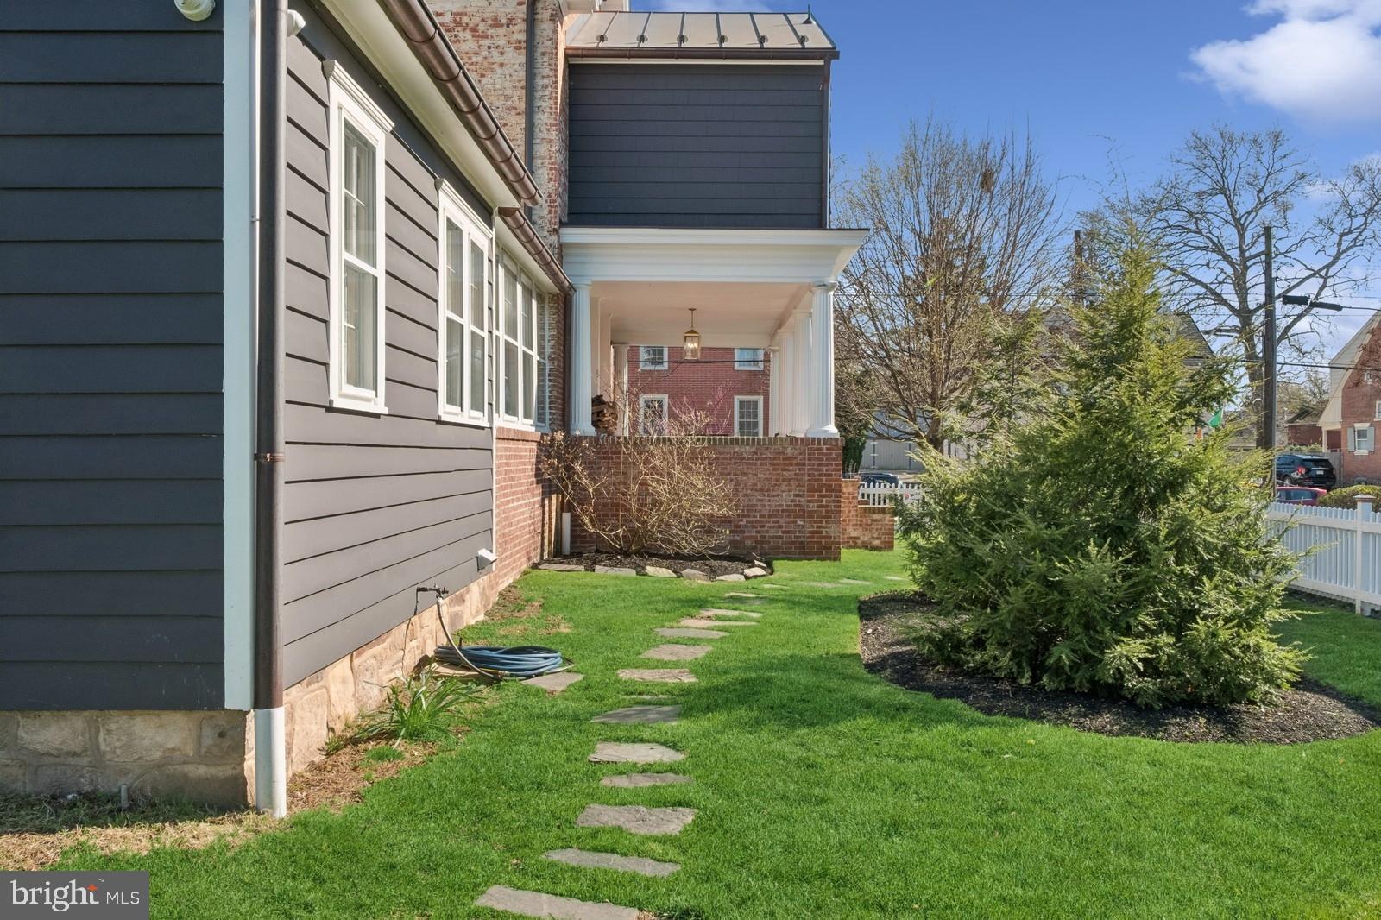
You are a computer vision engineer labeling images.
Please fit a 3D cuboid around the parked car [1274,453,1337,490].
[{"bbox_3d":[28.500,0.620,55.200,1.920,1.740,4.800,0,0,-13],"label":"parked car"}]

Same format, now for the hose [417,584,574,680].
[{"bbox_3d":[-1.200,1.055,7.100,0.930,0.500,0.800,0,0,0],"label":"hose"}]

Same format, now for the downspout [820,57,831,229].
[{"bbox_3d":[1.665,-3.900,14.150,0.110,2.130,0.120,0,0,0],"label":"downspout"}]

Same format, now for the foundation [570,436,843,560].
[{"bbox_3d":[0.170,0.480,18.200,3.450,1.520,8.200,0,0,0],"label":"foundation"}]

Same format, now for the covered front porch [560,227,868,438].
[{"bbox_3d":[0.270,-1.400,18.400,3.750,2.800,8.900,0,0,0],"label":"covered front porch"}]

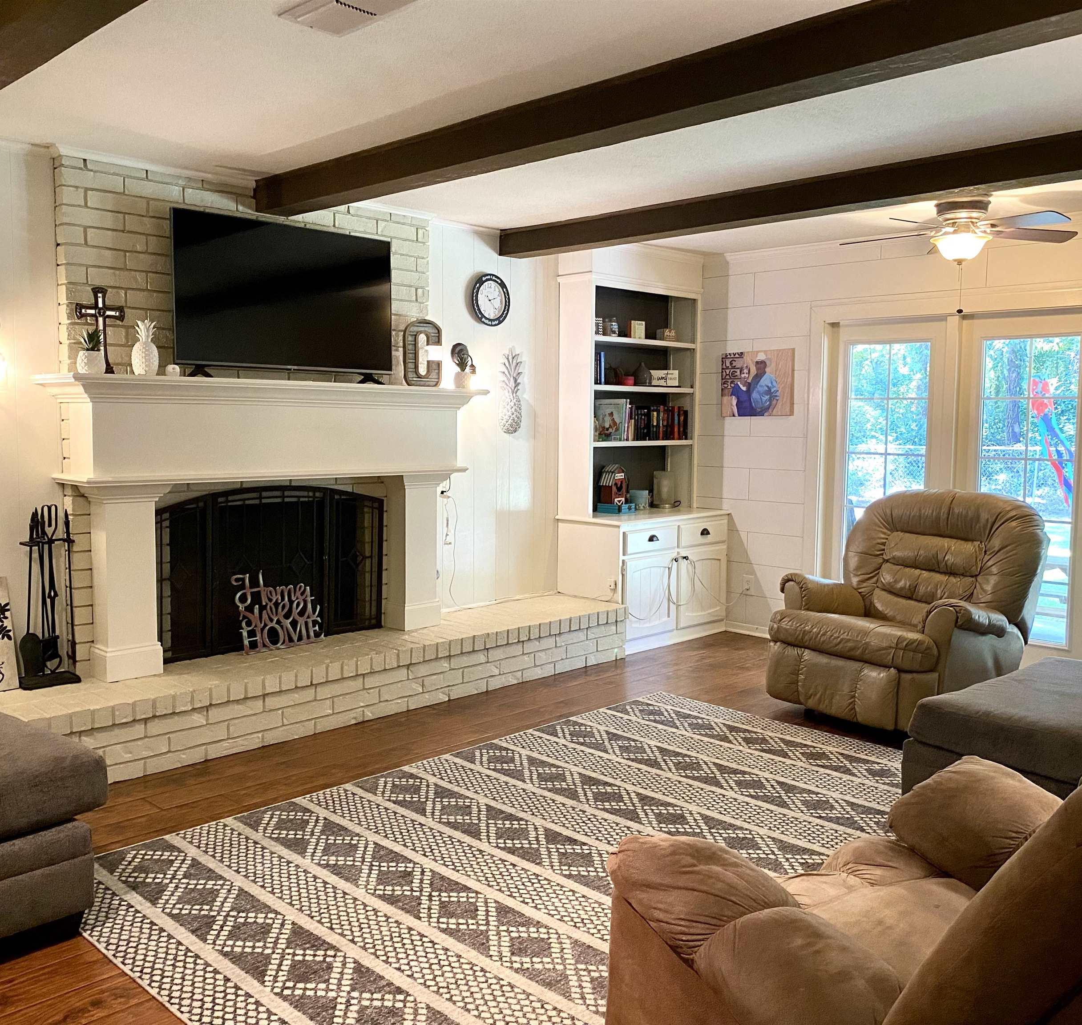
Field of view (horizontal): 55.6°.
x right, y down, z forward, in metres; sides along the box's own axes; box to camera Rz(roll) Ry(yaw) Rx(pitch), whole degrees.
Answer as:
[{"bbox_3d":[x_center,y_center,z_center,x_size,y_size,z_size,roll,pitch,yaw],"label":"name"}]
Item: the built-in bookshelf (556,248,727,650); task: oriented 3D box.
[{"bbox_3d":[0.666,-0.409,6.468,0.560,2.410,1.015,6,7,44],"label":"built-in bookshelf"}]

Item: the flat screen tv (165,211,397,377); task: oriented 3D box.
[{"bbox_3d":[-1.135,-0.946,4.596,0.080,0.645,1.115,6,7,44],"label":"flat screen tv"}]

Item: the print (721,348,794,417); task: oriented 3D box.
[{"bbox_3d":[1.349,-0.809,6.453,0.525,0.410,0.035,6,7,44],"label":"print"}]

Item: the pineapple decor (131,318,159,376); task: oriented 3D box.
[{"bbox_3d":[-1.604,-0.660,4.150,0.115,0.232,0.118,6,7,44],"label":"pineapple decor"}]

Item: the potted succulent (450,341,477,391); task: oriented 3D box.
[{"bbox_3d":[-0.391,-0.727,5.233,0.120,0.205,0.125,6,7,44],"label":"potted succulent"}]

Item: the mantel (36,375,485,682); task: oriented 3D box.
[{"bbox_3d":[-1.142,0.028,4.701,0.420,1.215,2.070,6,7,44],"label":"mantel"}]

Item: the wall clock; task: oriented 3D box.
[{"bbox_3d":[-0.292,-1.197,5.769,0.050,0.300,0.298,6,7,44],"label":"wall clock"}]

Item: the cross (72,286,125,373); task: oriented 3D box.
[{"bbox_3d":[-1.741,-0.720,4.089,0.070,0.350,0.195,6,7,44],"label":"cross"}]

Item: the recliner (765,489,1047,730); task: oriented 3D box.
[{"bbox_3d":[1.722,0.434,4.841,0.950,1.050,0.960,-3,6,-36],"label":"recliner"}]

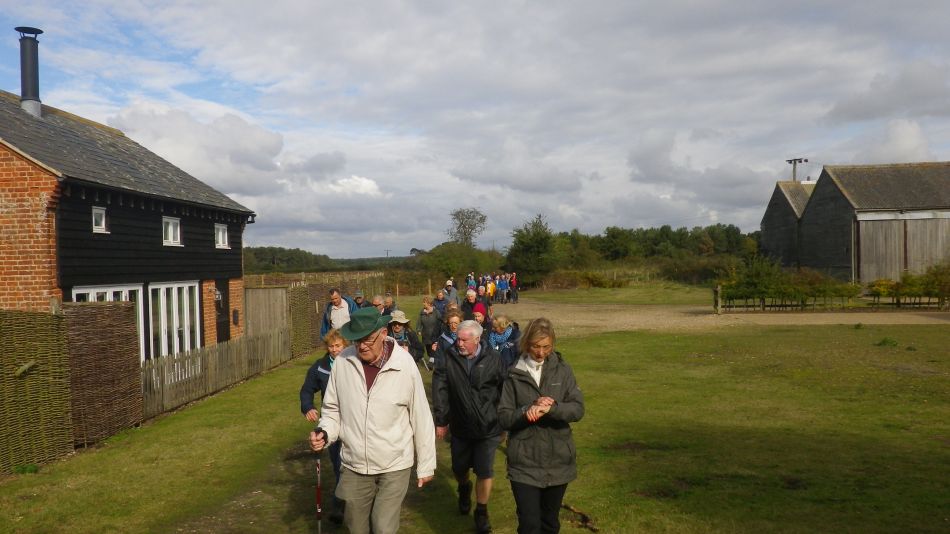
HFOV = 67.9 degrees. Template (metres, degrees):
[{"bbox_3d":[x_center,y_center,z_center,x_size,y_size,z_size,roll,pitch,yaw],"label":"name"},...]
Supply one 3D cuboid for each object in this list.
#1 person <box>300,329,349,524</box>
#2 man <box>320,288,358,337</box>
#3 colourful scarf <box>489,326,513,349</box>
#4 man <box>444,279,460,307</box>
[{"bbox_3d":[-1.140,1.300,5.800,0.560,1.610,0.420,0,0,-5],"label":"person"},{"bbox_3d":[-1.990,1.220,10.400,0.580,1.780,0.420,0,0,-6],"label":"man"},{"bbox_3d":[0.290,0.790,7.800,0.270,0.250,0.240,0,0,11],"label":"colourful scarf"},{"bbox_3d":[-0.570,1.220,18.300,0.520,1.750,0.380,0,0,-3],"label":"man"}]

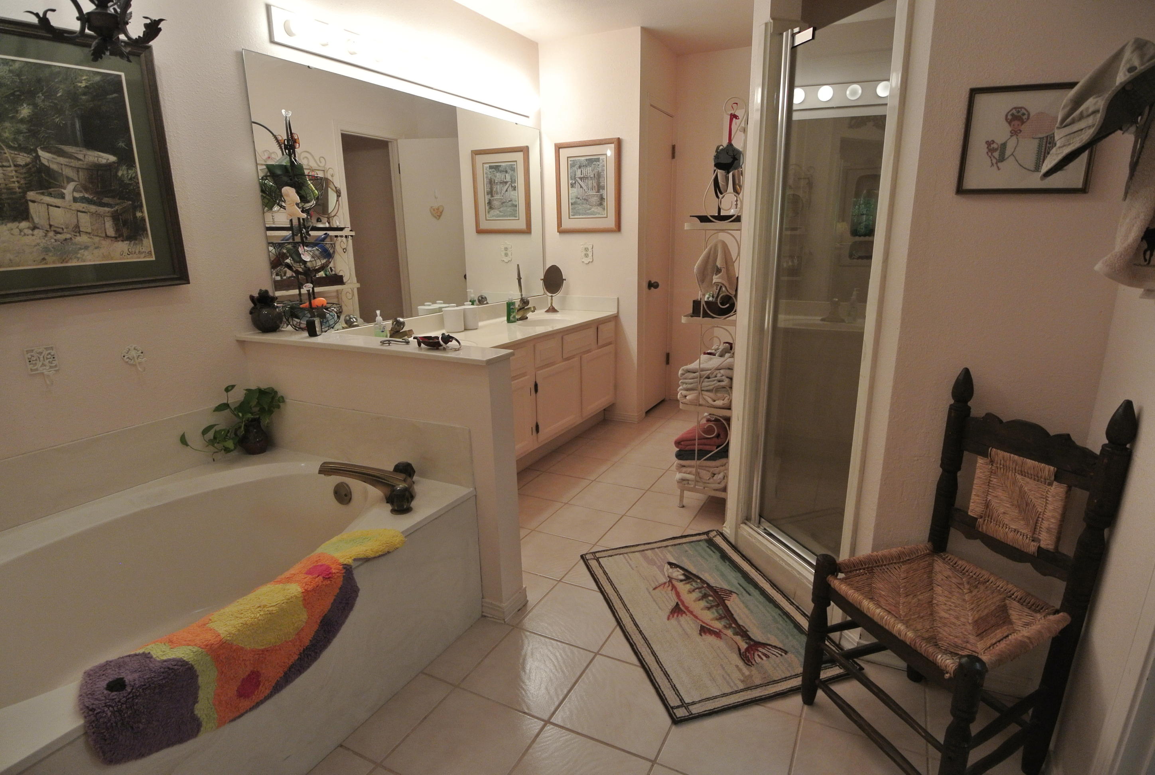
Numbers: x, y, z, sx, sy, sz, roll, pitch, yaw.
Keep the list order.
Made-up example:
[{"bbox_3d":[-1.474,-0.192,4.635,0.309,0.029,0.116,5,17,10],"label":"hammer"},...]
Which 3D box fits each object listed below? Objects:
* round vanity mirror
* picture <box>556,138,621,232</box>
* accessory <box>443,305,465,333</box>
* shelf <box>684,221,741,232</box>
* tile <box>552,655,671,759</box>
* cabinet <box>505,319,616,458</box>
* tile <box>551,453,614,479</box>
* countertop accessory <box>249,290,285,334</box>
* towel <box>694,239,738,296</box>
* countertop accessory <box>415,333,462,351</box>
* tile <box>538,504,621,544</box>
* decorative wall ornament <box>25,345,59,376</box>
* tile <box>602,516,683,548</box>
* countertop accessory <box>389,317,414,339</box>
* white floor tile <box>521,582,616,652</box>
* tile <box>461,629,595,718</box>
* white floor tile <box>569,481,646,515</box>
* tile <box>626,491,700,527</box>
[{"bbox_3d":[-0.180,-0.688,4.008,0.182,0.319,0.100,-4,14,-12],"label":"round vanity mirror"},{"bbox_3d":[0.067,-1.323,3.831,0.470,0.577,0.028,6,16,27],"label":"picture"},{"bbox_3d":[-0.679,-0.374,3.170,0.116,0.132,0.116,-1,14,0],"label":"accessory"},{"bbox_3d":[0.727,-0.753,2.719,0.245,0.030,0.690,6,16,27],"label":"shelf"},{"bbox_3d":[0.120,0.855,1.547,0.286,0.010,0.286,6,16,27],"label":"tile"},{"bbox_3d":[-0.458,0.069,3.264,0.532,0.688,2.087,6,15,27],"label":"cabinet"},{"bbox_3d":[0.015,0.462,3.290,0.305,0.012,0.297,6,16,27],"label":"tile"},{"bbox_3d":[-1.222,-0.296,2.276,0.130,0.170,0.130,6,15,27],"label":"countertop accessory"},{"bbox_3d":[0.570,-0.491,2.387,0.179,0.229,0.110,6,16,27],"label":"towel"},{"bbox_3d":[-0.455,-0.146,1.890,0.160,0.055,0.075,6,15,27],"label":"countertop accessory"},{"bbox_3d":[0.011,0.616,2.632,0.296,0.010,0.296,6,15,27],"label":"tile"},{"bbox_3d":[-1.578,-0.080,1.709,0.014,0.073,0.072,6,16,27],"label":"decorative wall ornament"},{"bbox_3d":[0.268,0.633,2.434,0.286,0.010,0.286,6,16,27],"label":"tile"},{"bbox_3d":[-0.839,-0.268,2.732,0.130,0.135,0.070,6,15,27],"label":"countertop accessory"},{"bbox_3d":[-0.003,0.761,1.931,0.286,0.010,0.286,6,16,27],"label":"white floor tile"},{"bbox_3d":[-0.139,0.826,1.680,0.286,0.010,0.286,6,16,27],"label":"tile"},{"bbox_3d":[0.154,0.556,2.906,0.297,0.012,0.297,6,16,27],"label":"white floor tile"},{"bbox_3d":[0.414,0.576,2.752,0.296,0.010,0.296,6,15,27],"label":"tile"}]

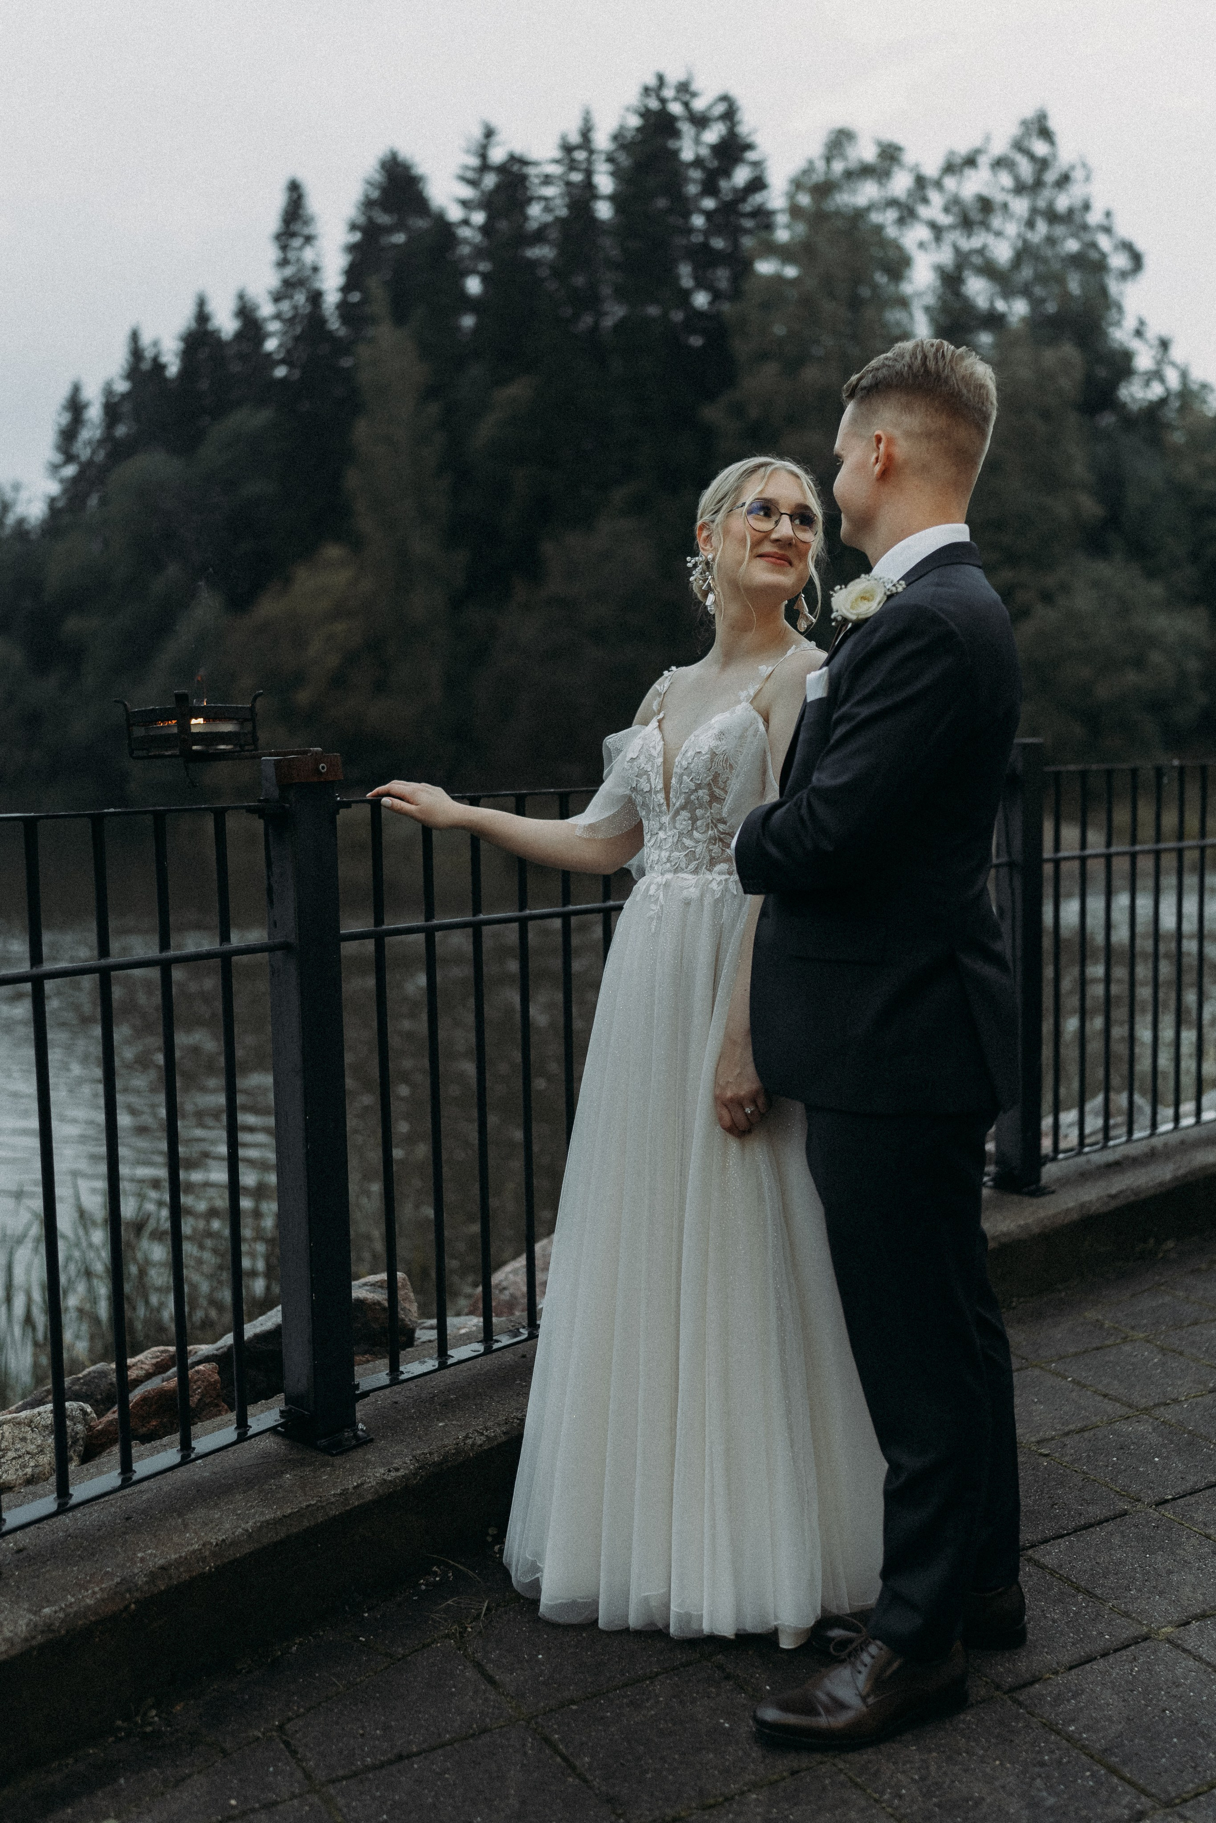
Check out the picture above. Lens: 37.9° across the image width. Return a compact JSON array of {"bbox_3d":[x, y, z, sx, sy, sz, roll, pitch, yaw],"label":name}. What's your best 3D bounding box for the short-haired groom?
[{"bbox_3d":[0.388,0.160,2.427,0.440,1.810,0.540,1,6,15],"label":"short-haired groom"}]

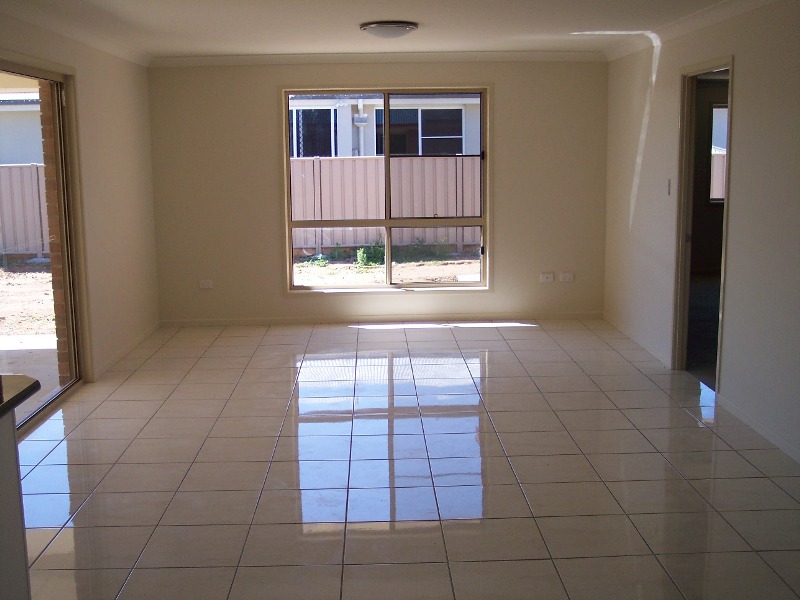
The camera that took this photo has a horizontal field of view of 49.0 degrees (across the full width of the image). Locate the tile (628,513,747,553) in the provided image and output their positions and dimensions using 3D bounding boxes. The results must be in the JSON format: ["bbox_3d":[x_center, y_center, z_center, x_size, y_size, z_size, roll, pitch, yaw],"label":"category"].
[{"bbox_3d":[1.175,0.954,3.588,0.400,0.010,0.400,-1,10,-2],"label":"tile"}]

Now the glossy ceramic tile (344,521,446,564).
[{"bbox_3d":[-0.020,0.977,3.534,0.400,0.010,0.400,-1,10,-2],"label":"glossy ceramic tile"}]

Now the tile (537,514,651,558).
[{"bbox_3d":[0.782,0.962,3.568,0.400,0.010,0.400,-1,10,-2],"label":"tile"}]

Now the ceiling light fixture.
[{"bbox_3d":[-0.073,-1.865,6.100,0.400,0.085,0.400,-1,10,-2],"label":"ceiling light fixture"}]

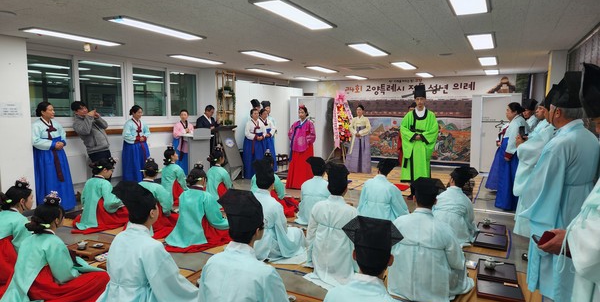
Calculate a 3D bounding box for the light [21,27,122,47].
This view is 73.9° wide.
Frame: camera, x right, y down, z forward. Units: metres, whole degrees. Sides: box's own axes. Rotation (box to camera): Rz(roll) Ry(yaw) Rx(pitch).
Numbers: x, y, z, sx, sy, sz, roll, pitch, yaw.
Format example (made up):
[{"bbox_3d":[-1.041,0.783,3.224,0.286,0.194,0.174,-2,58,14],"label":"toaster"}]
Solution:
[{"bbox_3d":[-3.077,-1.561,5.477,0.320,0.040,1.280,3,6,27],"label":"light"}]

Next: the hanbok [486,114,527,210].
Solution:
[{"bbox_3d":[3.315,0.161,6.317,0.580,1.470,0.540,3,6,27],"label":"hanbok"}]

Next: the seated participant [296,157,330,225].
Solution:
[{"bbox_3d":[0.220,0.498,5.290,0.580,0.840,0.620,2,6,22],"label":"seated participant"}]

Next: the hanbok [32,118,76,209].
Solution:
[{"bbox_3d":[-3.677,0.185,5.992,0.520,1.339,0.550,3,6,26],"label":"hanbok"}]

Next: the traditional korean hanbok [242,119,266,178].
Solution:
[{"bbox_3d":[-0.992,-0.057,8.682,0.530,1.310,0.500,-4,8,-40],"label":"traditional korean hanbok"}]

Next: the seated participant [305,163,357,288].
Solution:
[{"bbox_3d":[0.330,0.596,3.634,0.570,0.960,0.660,2,6,21],"label":"seated participant"}]

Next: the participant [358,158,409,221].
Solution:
[{"bbox_3d":[1.000,0.526,4.990,0.640,0.840,0.620,2,6,23],"label":"participant"}]

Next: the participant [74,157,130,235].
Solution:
[{"bbox_3d":[-2.523,0.522,5.087,0.620,0.866,0.750,3,6,27],"label":"participant"}]

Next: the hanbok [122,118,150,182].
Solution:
[{"bbox_3d":[-2.712,0.140,6.581,0.550,1.320,0.500,-4,8,-40],"label":"hanbok"}]

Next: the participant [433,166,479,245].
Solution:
[{"bbox_3d":[1.868,0.601,4.753,0.580,0.866,0.680,3,6,27],"label":"participant"}]

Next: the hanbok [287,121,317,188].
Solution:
[{"bbox_3d":[0.030,0.046,7.773,0.540,1.349,0.500,3,6,27],"label":"hanbok"}]

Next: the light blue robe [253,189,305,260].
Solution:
[{"bbox_3d":[-0.230,0.709,4.139,0.600,0.640,0.640,3,6,32],"label":"light blue robe"}]

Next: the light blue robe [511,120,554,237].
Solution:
[{"bbox_3d":[2.440,0.267,4.027,0.560,1.180,0.520,-4,7,-38],"label":"light blue robe"}]

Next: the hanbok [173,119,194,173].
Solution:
[{"bbox_3d":[-2.360,0.007,8.033,0.500,1.290,0.460,-2,7,-24],"label":"hanbok"}]

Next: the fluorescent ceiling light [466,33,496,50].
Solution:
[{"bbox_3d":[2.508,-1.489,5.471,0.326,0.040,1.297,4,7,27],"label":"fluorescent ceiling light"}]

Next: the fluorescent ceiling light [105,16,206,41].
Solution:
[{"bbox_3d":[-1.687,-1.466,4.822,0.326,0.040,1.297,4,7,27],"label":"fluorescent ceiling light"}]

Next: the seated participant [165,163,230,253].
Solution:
[{"bbox_3d":[-1.081,0.595,4.437,0.670,0.876,0.770,3,6,27],"label":"seated participant"}]

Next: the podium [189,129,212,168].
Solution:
[{"bbox_3d":[-1.967,0.122,7.691,0.540,1.140,0.450,-4,7,-37],"label":"podium"}]

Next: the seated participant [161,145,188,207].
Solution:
[{"bbox_3d":[-2.001,0.363,6.402,0.600,0.930,0.720,5,7,36],"label":"seated participant"}]

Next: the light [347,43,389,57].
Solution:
[{"bbox_3d":[1.107,-1.595,6.289,0.320,0.040,1.280,3,6,27],"label":"light"}]

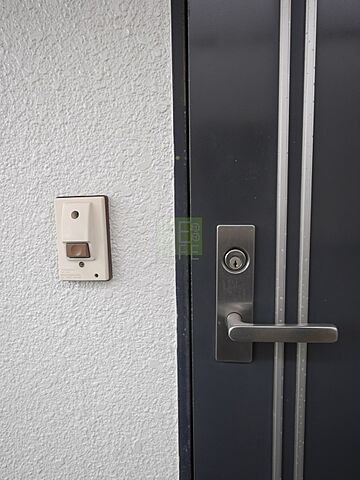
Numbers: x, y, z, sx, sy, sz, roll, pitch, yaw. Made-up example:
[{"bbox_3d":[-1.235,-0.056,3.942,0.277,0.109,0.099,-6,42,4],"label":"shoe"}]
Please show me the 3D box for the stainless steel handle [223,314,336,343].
[{"bbox_3d":[0.126,0.112,0.392,0.128,0.021,0.051,-1,5,7],"label":"stainless steel handle"}]

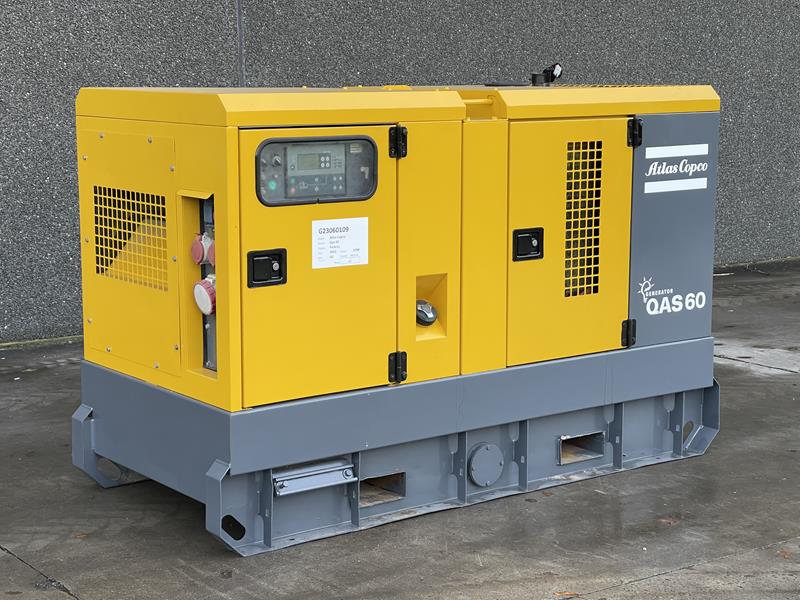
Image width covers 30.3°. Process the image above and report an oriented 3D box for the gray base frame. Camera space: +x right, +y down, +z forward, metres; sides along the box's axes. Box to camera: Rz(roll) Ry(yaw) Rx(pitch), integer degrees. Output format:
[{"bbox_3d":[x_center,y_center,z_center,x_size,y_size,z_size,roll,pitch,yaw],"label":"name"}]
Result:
[{"bbox_3d":[0.041,0.403,5.488,2.226,0.449,1.039,-6,11,-36],"label":"gray base frame"}]

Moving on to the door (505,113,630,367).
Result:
[{"bbox_3d":[0.591,-0.212,5.182,0.589,0.836,0.040,-6,11,-36],"label":"door"}]

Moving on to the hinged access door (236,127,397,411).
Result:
[{"bbox_3d":[-0.250,-0.114,4.558,0.575,0.831,0.040,-6,11,-36],"label":"hinged access door"}]

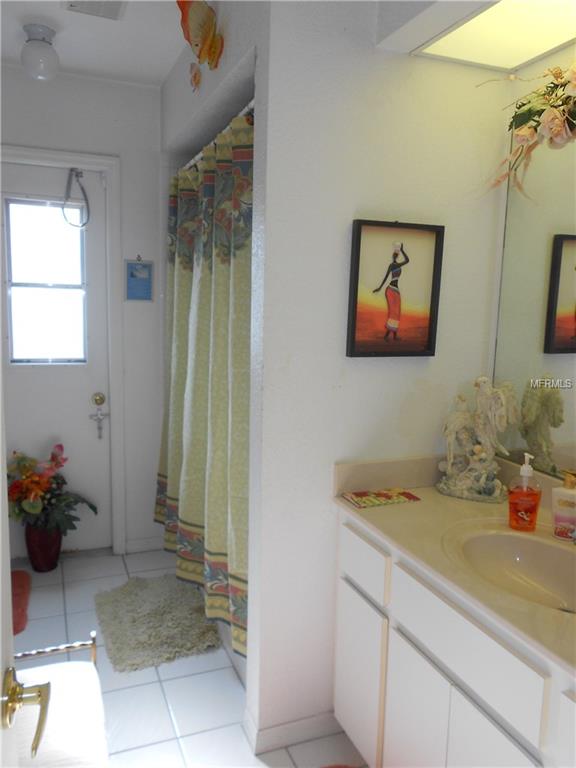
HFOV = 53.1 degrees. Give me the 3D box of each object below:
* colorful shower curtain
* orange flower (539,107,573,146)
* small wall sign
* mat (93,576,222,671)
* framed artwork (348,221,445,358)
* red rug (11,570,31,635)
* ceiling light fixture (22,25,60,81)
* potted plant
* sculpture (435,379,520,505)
[{"bbox_3d":[-0.389,-0.063,2.489,0.130,1.820,1.450,-2,9,-22],"label":"colorful shower curtain"},{"bbox_3d":[0.738,-0.712,1.593,0.090,0.102,0.080,6,10,30],"label":"orange flower"},{"bbox_3d":[-0.781,-0.544,3.042,0.143,0.205,0.015,-2,9,-22],"label":"small wall sign"},{"bbox_3d":[-0.600,1.022,2.597,0.460,0.035,0.710,-2,9,-22],"label":"mat"},{"bbox_3d":[0.329,-0.282,1.740,0.314,0.393,0.022,-2,9,-22],"label":"framed artwork"},{"bbox_3d":[-1.427,1.012,2.621,0.470,0.020,0.580,-2,9,-23],"label":"red rug"},{"bbox_3d":[-1.014,-1.346,2.367,0.157,0.198,0.157,-2,9,-22],"label":"ceiling light fixture"},{"bbox_3d":[-1.215,0.635,2.963,0.450,0.665,0.350,-2,9,-22],"label":"potted plant"},{"bbox_3d":[0.600,0.165,1.815,0.242,0.375,0.165,4,9,19],"label":"sculpture"}]

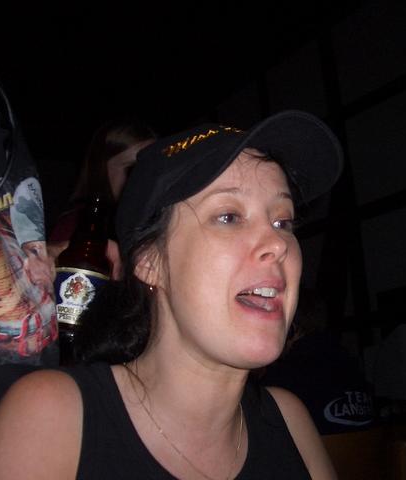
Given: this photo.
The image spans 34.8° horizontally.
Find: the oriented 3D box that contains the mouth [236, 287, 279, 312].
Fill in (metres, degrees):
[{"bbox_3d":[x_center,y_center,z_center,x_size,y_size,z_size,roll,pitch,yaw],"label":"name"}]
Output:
[{"bbox_3d":[0.051,0.056,0.603,0.047,0.028,0.026,9,-21,-29],"label":"mouth"}]

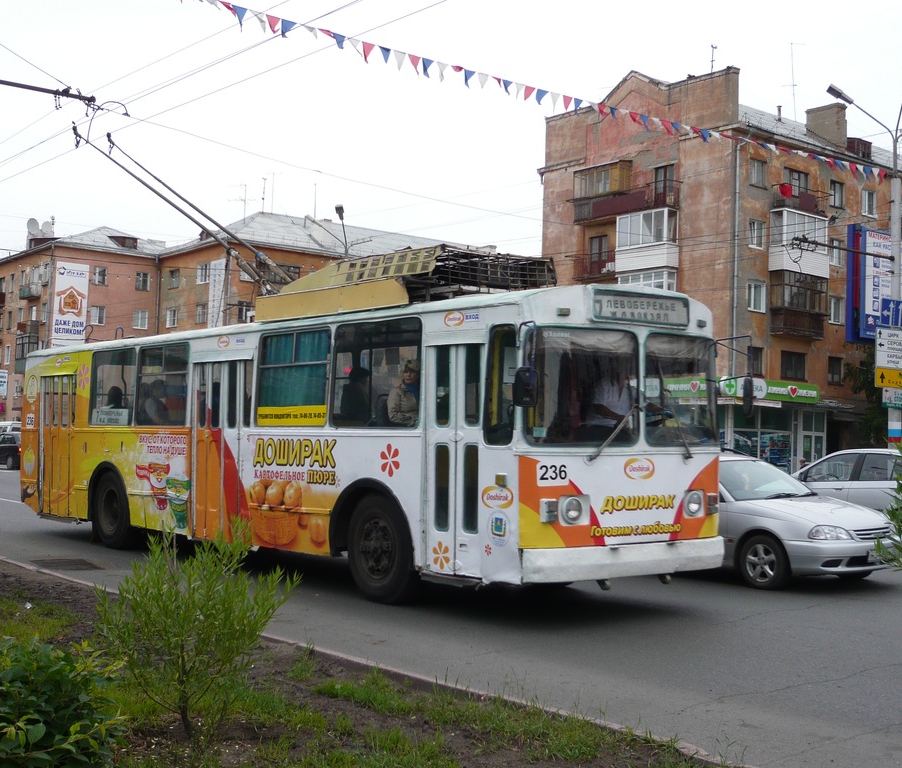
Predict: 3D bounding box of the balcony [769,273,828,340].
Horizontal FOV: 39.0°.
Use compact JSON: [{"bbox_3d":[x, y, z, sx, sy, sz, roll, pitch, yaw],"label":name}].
[{"bbox_3d":[16.306,-3.606,59.603,3.300,2.900,0.800,4,-4,-40],"label":"balcony"}]

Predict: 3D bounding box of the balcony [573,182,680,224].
[{"bbox_3d":[8.479,-8.710,61.747,1.000,1.250,6.100,4,-4,-40],"label":"balcony"}]

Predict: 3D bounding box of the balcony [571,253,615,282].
[{"bbox_3d":[7.406,-5.827,62.770,1.000,1.200,2.900,4,-4,-40],"label":"balcony"}]

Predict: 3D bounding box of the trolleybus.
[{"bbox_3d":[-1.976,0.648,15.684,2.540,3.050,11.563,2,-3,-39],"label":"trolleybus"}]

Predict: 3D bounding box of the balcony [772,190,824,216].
[{"bbox_3d":[16.314,-8.494,59.511,3.350,1.150,0.850,5,-4,-39],"label":"balcony"}]

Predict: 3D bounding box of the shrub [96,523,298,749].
[{"bbox_3d":[-1.301,1.275,6.500,1.030,1.130,1.000,2,-3,0],"label":"shrub"}]

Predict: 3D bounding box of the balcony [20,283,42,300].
[{"bbox_3d":[-31.759,-6.966,96.180,0.800,1.080,2.750,4,-4,-36],"label":"balcony"}]

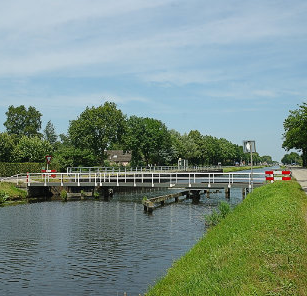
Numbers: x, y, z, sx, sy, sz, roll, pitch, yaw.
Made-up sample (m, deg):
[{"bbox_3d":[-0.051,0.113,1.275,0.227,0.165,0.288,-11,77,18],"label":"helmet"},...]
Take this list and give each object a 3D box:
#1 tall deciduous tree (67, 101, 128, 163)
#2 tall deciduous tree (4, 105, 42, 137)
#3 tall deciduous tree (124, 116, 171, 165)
[{"bbox_3d":[-13.030,-2.360,94.000,13.150,16.020,13.150,0,-2,0],"label":"tall deciduous tree"},{"bbox_3d":[-30.530,-2.140,95.000,8.860,15.750,8.860,0,-2,0],"label":"tall deciduous tree"},{"bbox_3d":[-1.690,-1.140,115.000,13.260,15.210,13.260,0,-2,0],"label":"tall deciduous tree"}]

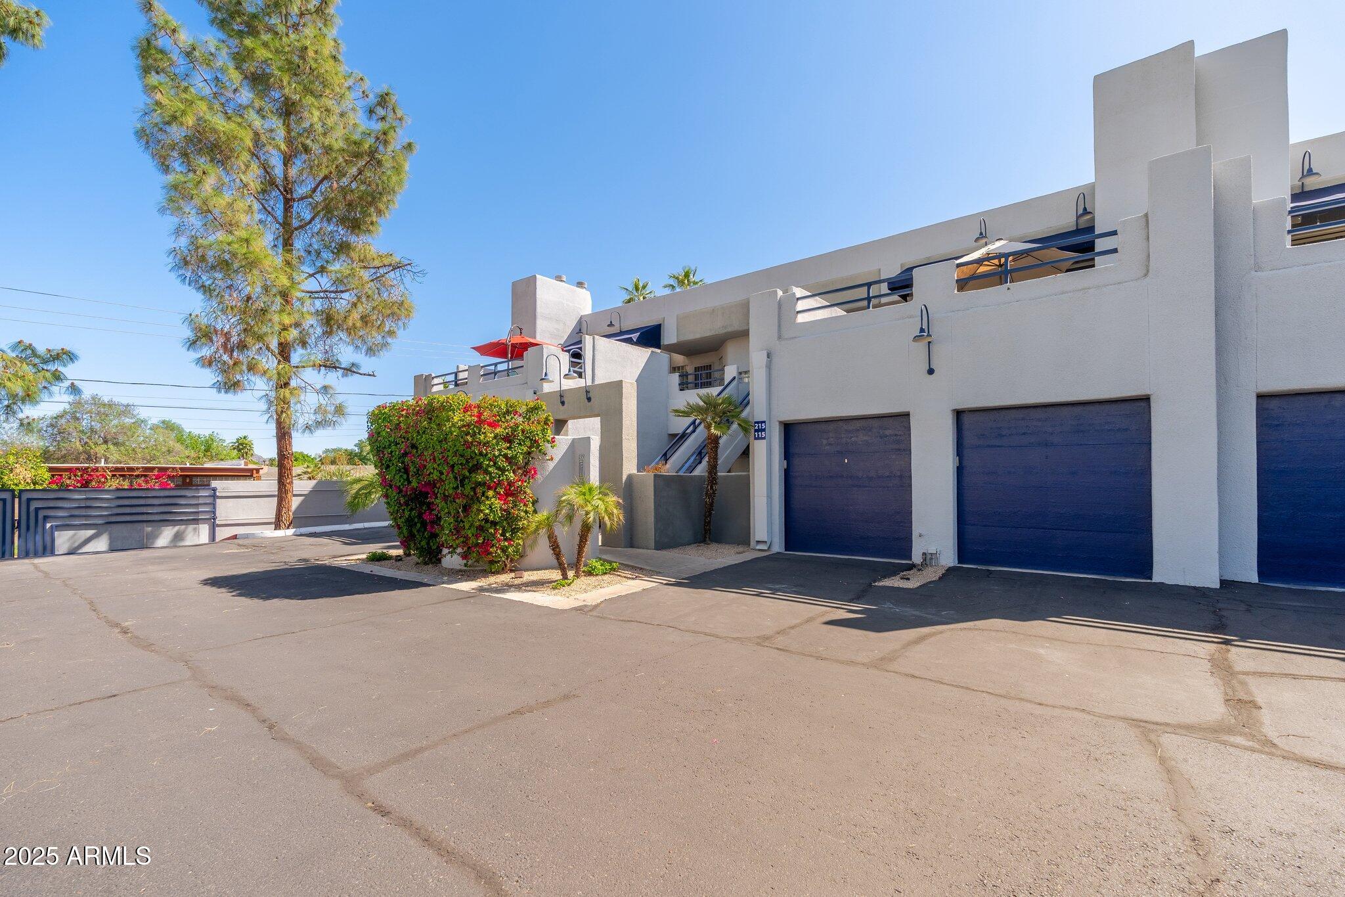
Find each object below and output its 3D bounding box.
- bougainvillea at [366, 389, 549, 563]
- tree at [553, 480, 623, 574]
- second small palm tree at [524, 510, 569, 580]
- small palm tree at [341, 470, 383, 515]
[{"bbox_3d":[-3.500,0.510,9.900,3.250,2.750,1.750,-2,-3,40],"label":"bougainvillea"},{"bbox_3d":[-1.180,1.130,8.450,0.980,1.380,0.980,0,-2,0],"label":"tree"},{"bbox_3d":[-1.740,1.335,8.300,0.680,0.980,0.660,0,-2,0],"label":"second small palm tree"},{"bbox_3d":[-5.240,1.090,10.900,1.450,1.620,1.450,0,-2,0],"label":"small palm tree"}]

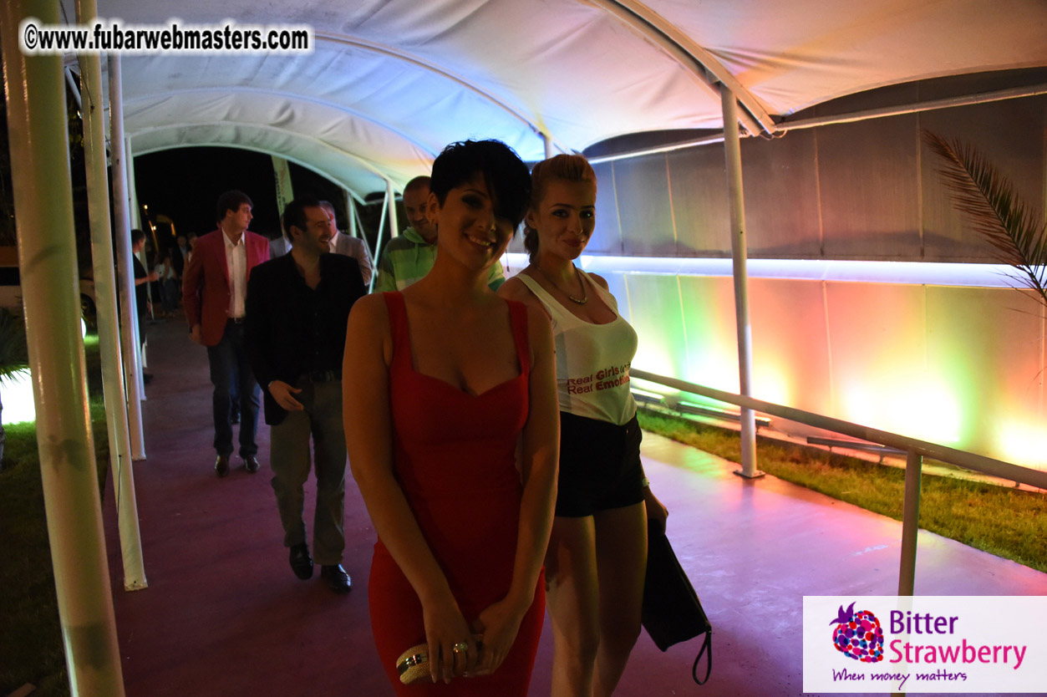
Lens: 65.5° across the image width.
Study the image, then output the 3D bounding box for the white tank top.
[{"bbox_3d":[0.132,-0.007,1.980,0.330,0.370,0.250,-7,10,-38],"label":"white tank top"}]

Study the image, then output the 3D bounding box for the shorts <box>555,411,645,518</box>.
[{"bbox_3d":[0.172,0.292,2.040,0.320,0.250,0.235,-7,10,-38],"label":"shorts"}]

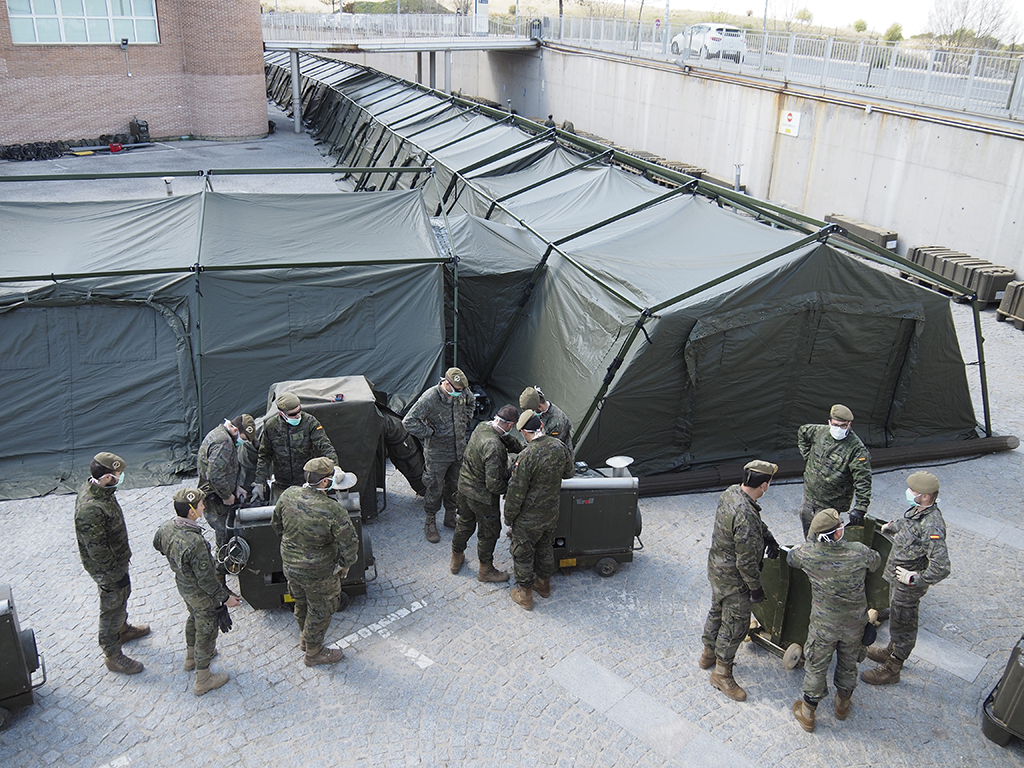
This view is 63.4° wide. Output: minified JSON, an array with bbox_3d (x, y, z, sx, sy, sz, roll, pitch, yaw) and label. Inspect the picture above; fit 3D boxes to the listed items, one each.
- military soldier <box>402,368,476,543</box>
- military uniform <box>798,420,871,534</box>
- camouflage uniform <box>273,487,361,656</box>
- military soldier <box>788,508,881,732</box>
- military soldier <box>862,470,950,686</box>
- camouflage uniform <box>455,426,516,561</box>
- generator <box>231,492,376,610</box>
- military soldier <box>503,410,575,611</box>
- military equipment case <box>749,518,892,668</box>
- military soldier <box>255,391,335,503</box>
[{"bbox_3d":[-0.610,0.635,7.731,0.660,1.770,0.460,-12,26,-28],"label":"military soldier"},{"bbox_3d":[2.828,1.025,7.494,0.660,1.380,0.460,16,26,31],"label":"military uniform"},{"bbox_3d":[-1.430,1.363,6.182,0.600,1.370,0.420,13,26,29],"label":"camouflage uniform"},{"bbox_3d":[2.100,1.559,5.538,0.660,1.740,0.480,6,23,14],"label":"military soldier"},{"bbox_3d":[2.974,1.428,6.307,0.560,1.770,0.600,4,22,6],"label":"military soldier"},{"bbox_3d":[-0.232,0.959,7.325,0.500,1.320,0.540,-14,27,-34],"label":"camouflage uniform"},{"bbox_3d":[-1.776,1.361,7.045,1.150,1.050,0.520,-4,23,-15],"label":"generator"},{"bbox_3d":[0.190,1.026,6.800,0.560,1.760,0.480,-12,25,-26],"label":"military soldier"},{"bbox_3d":[2.588,1.605,6.934,1.200,0.950,0.640,-15,27,-36],"label":"military equipment case"},{"bbox_3d":[-1.940,0.860,7.351,0.680,1.740,0.520,-2,22,-11],"label":"military soldier"}]

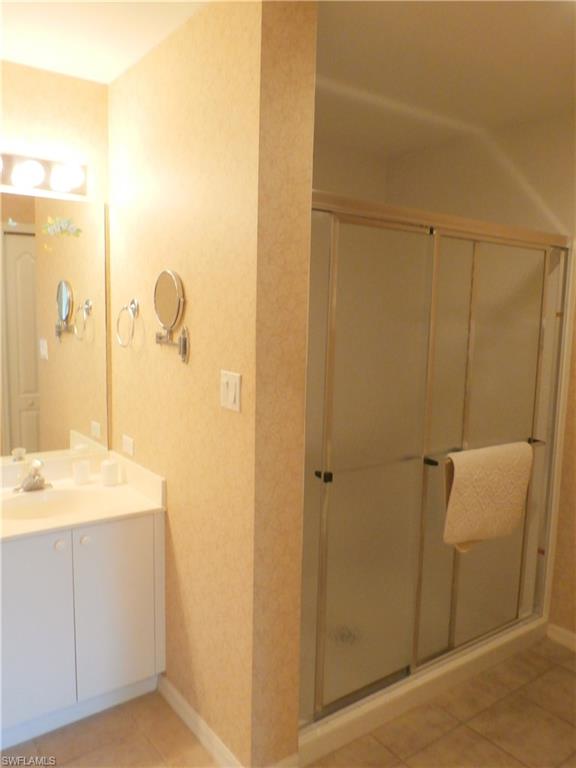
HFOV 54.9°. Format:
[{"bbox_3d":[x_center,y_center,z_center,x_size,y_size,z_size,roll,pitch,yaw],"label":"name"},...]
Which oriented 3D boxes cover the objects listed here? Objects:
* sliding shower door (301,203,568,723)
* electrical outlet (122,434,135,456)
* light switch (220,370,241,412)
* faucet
[{"bbox_3d":[0.646,0.268,2.245,1.490,1.801,0.060,-4,8,-34],"label":"sliding shower door"},{"bbox_3d":[-0.689,0.263,2.378,0.010,0.073,0.117,-4,9,-38],"label":"electrical outlet"},{"bbox_3d":[-0.181,0.021,1.703,0.012,0.116,0.117,-4,9,-38],"label":"light switch"},{"bbox_3d":[-1.026,0.367,2.234,0.145,0.120,0.115,-4,8,-34],"label":"faucet"}]

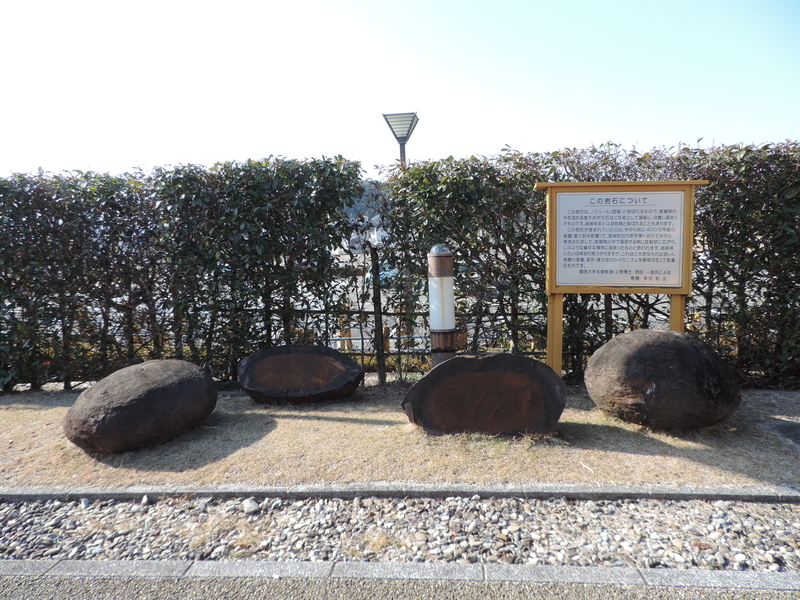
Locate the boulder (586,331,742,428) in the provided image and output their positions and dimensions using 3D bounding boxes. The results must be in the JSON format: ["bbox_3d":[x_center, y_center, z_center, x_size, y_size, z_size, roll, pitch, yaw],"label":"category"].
[{"bbox_3d":[1.781,0.559,3.842,0.760,0.660,1.020,-7,8,-40],"label":"boulder"}]

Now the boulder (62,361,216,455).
[{"bbox_3d":[-1.750,0.732,3.848,0.720,0.560,1.030,2,7,35],"label":"boulder"}]

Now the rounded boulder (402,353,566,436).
[{"bbox_3d":[0.607,0.624,4.006,1.110,0.560,0.440,-2,6,4],"label":"rounded boulder"}]

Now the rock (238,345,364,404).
[{"bbox_3d":[-0.868,0.633,4.866,1.030,0.470,0.520,-2,6,3],"label":"rock"}]

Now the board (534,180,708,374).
[{"bbox_3d":[1.922,-0.129,4.879,1.400,1.750,0.220,-1,6,7],"label":"board"}]

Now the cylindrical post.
[{"bbox_3d":[0.376,0.159,4.902,0.220,1.280,0.220,-1,6,6],"label":"cylindrical post"}]

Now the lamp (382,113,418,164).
[{"bbox_3d":[0.070,-0.992,8.845,0.520,3.680,0.520,-1,6,7],"label":"lamp"}]

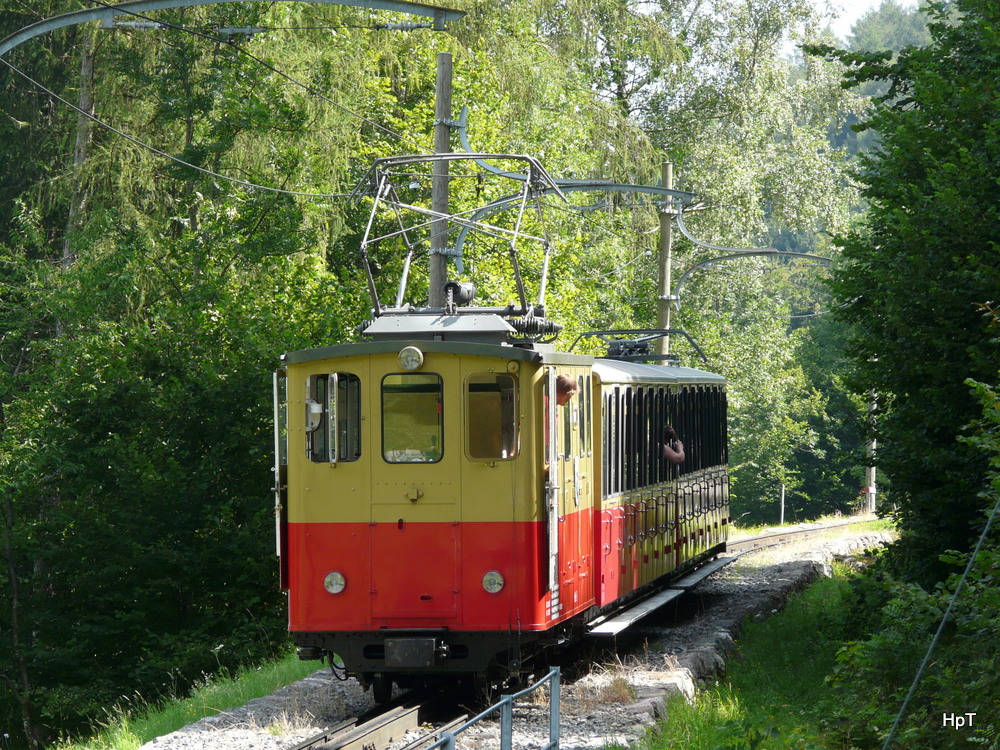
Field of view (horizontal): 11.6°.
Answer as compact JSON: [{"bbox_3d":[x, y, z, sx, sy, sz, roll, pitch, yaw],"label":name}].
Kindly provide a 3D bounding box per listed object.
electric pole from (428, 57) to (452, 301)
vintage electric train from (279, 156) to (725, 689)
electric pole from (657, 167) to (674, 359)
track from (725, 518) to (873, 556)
[{"bbox_3d":[-0.720,-0.364,56.370,0.222,6.794,0.222,0,-10,9],"label":"electric pole"},{"bbox_3d":[0.556,0.475,52.722,2.222,4.696,24.341,0,0,6],"label":"vintage electric train"},{"bbox_3d":[2.807,-0.312,84.751,0.222,6.791,0.222,0,-10,9],"label":"electric pole"},{"bbox_3d":[5.252,2.858,86.456,1.515,0.252,17.170,0,0,12],"label":"track"}]

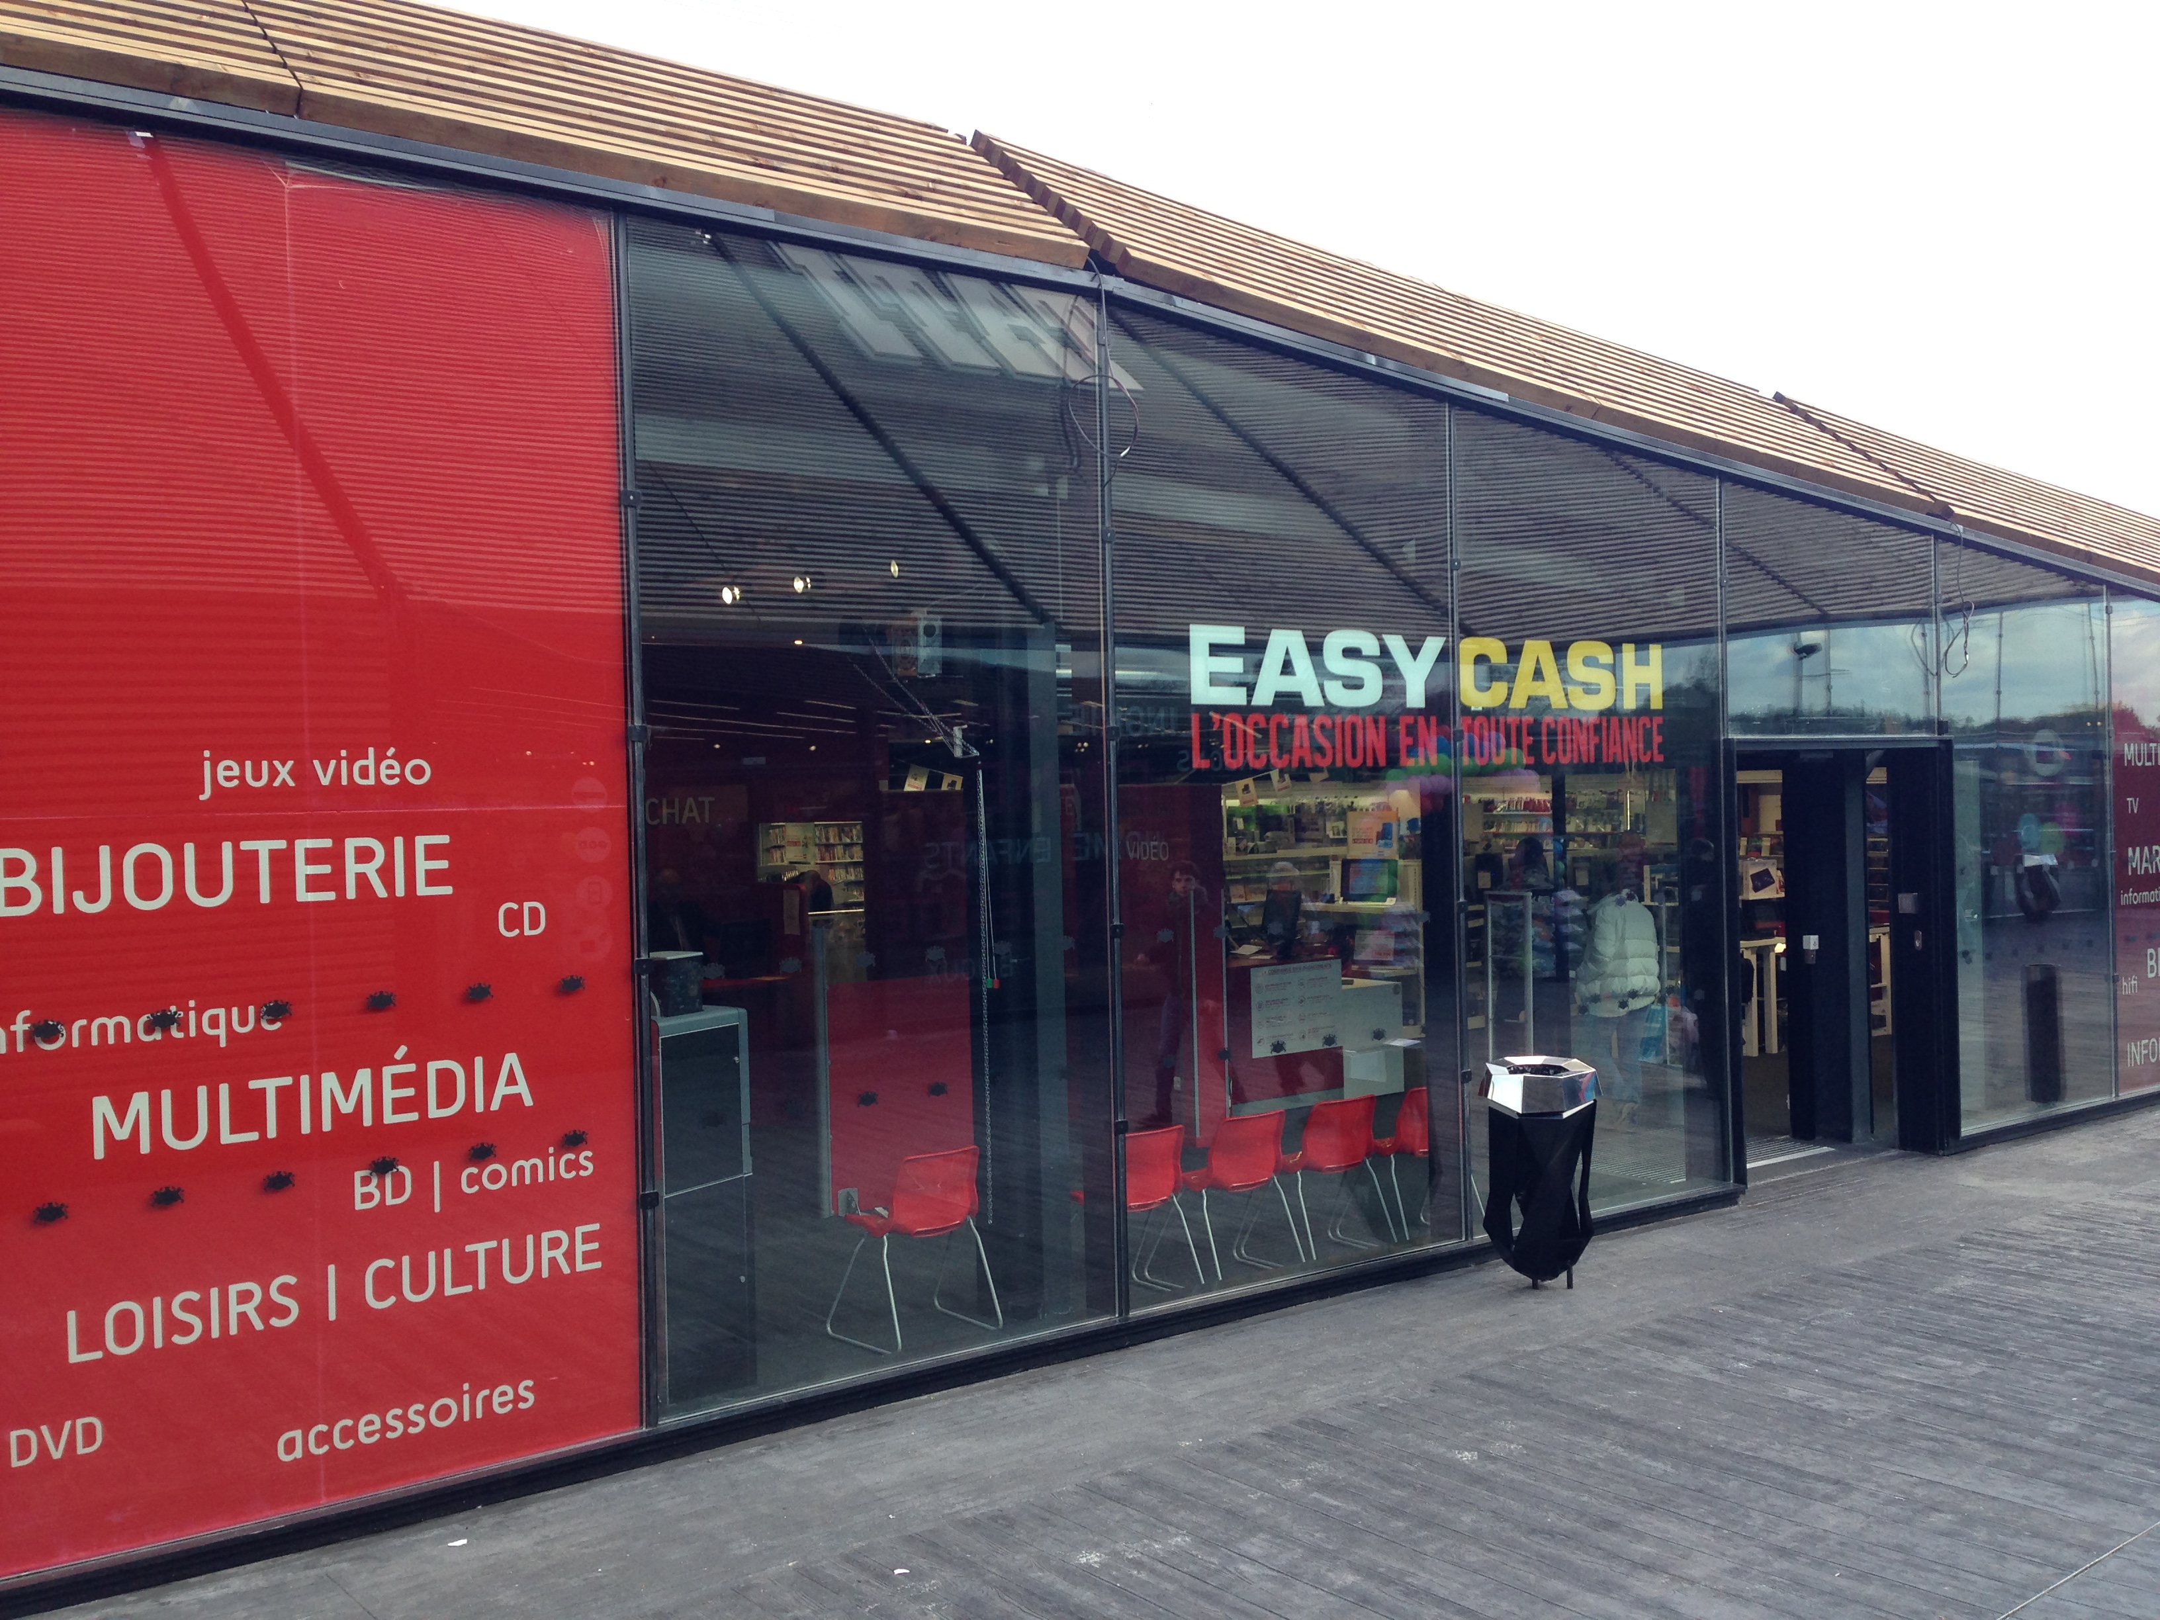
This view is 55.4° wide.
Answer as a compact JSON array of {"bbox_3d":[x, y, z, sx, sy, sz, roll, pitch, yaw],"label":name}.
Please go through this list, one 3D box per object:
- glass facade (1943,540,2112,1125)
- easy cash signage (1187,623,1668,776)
[{"bbox_3d":[5.678,0.124,12.292,1.970,3.390,0.080,-2,1,-38],"label":"glass facade"},{"bbox_3d":[1.658,-0.486,9.179,3.095,0.588,0.040,-2,1,-38],"label":"easy cash signage"}]

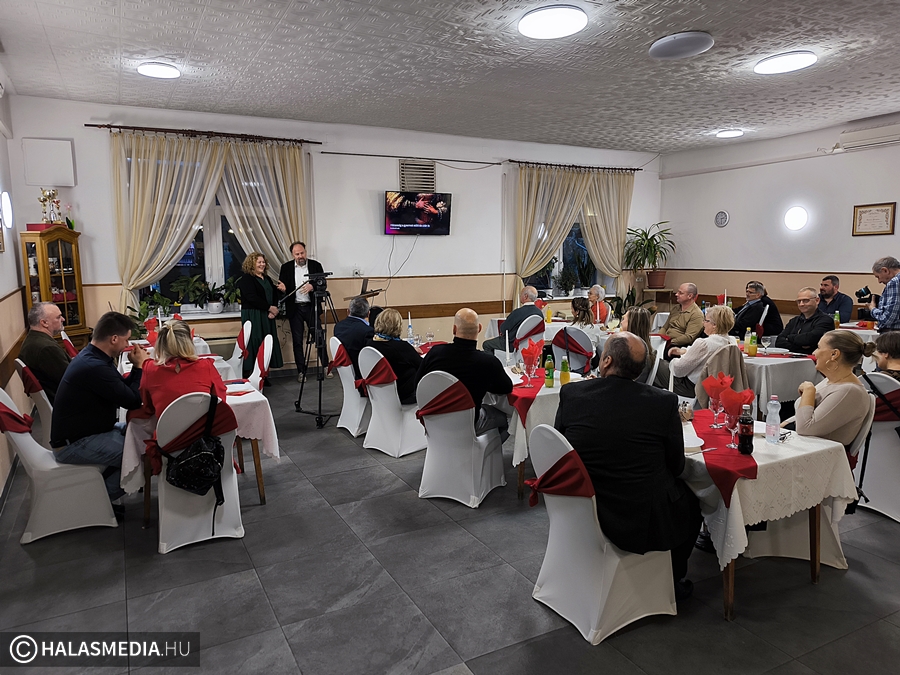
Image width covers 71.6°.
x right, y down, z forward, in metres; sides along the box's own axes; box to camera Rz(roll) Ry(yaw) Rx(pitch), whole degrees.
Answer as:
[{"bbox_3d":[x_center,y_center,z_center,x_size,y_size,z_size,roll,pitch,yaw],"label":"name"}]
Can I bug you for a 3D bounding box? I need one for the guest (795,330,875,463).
[{"bbox_3d":[1.829,0.563,3.434,0.780,1.220,0.480,1,8,12],"label":"guest"}]

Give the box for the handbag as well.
[{"bbox_3d":[-1.369,0.677,3.363,0.310,0.780,0.200,-4,9,-28],"label":"handbag"}]

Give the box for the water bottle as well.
[{"bbox_3d":[1.556,0.390,2.990,0.068,0.233,0.068,0,8,0],"label":"water bottle"}]

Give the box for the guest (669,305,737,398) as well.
[{"bbox_3d":[1.932,0.330,5.069,0.680,1.210,0.520,7,11,44],"label":"guest"}]

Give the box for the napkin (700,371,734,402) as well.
[{"bbox_3d":[1.352,0.251,3.165,0.140,0.160,0.150,-5,9,-27],"label":"napkin"}]

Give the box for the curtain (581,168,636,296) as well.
[{"bbox_3d":[2.665,-1.677,10.704,1.300,2.280,0.160,-5,9,-28],"label":"curtain"}]

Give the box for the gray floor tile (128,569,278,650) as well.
[{"bbox_3d":[-1.154,1.283,2.896,0.600,0.010,0.600,-5,9,-27],"label":"gray floor tile"}]

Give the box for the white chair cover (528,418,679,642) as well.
[{"bbox_3d":[0.658,0.800,2.818,0.600,0.910,0.450,-4,9,-28],"label":"white chair cover"}]

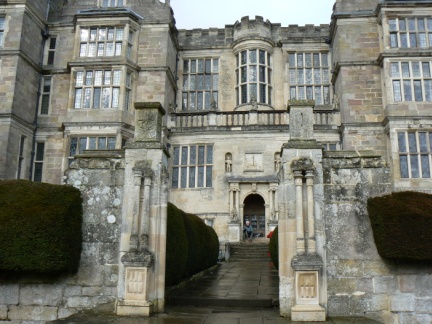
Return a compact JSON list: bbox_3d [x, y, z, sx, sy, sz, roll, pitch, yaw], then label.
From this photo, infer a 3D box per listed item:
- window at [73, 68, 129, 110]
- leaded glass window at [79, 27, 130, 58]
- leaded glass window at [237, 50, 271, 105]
[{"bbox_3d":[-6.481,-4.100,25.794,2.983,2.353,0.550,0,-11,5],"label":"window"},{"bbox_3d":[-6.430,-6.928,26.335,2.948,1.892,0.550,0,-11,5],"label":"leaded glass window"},{"bbox_3d":[2.412,-5.226,28.521,2.309,3.690,1.030,0,-11,5],"label":"leaded glass window"}]

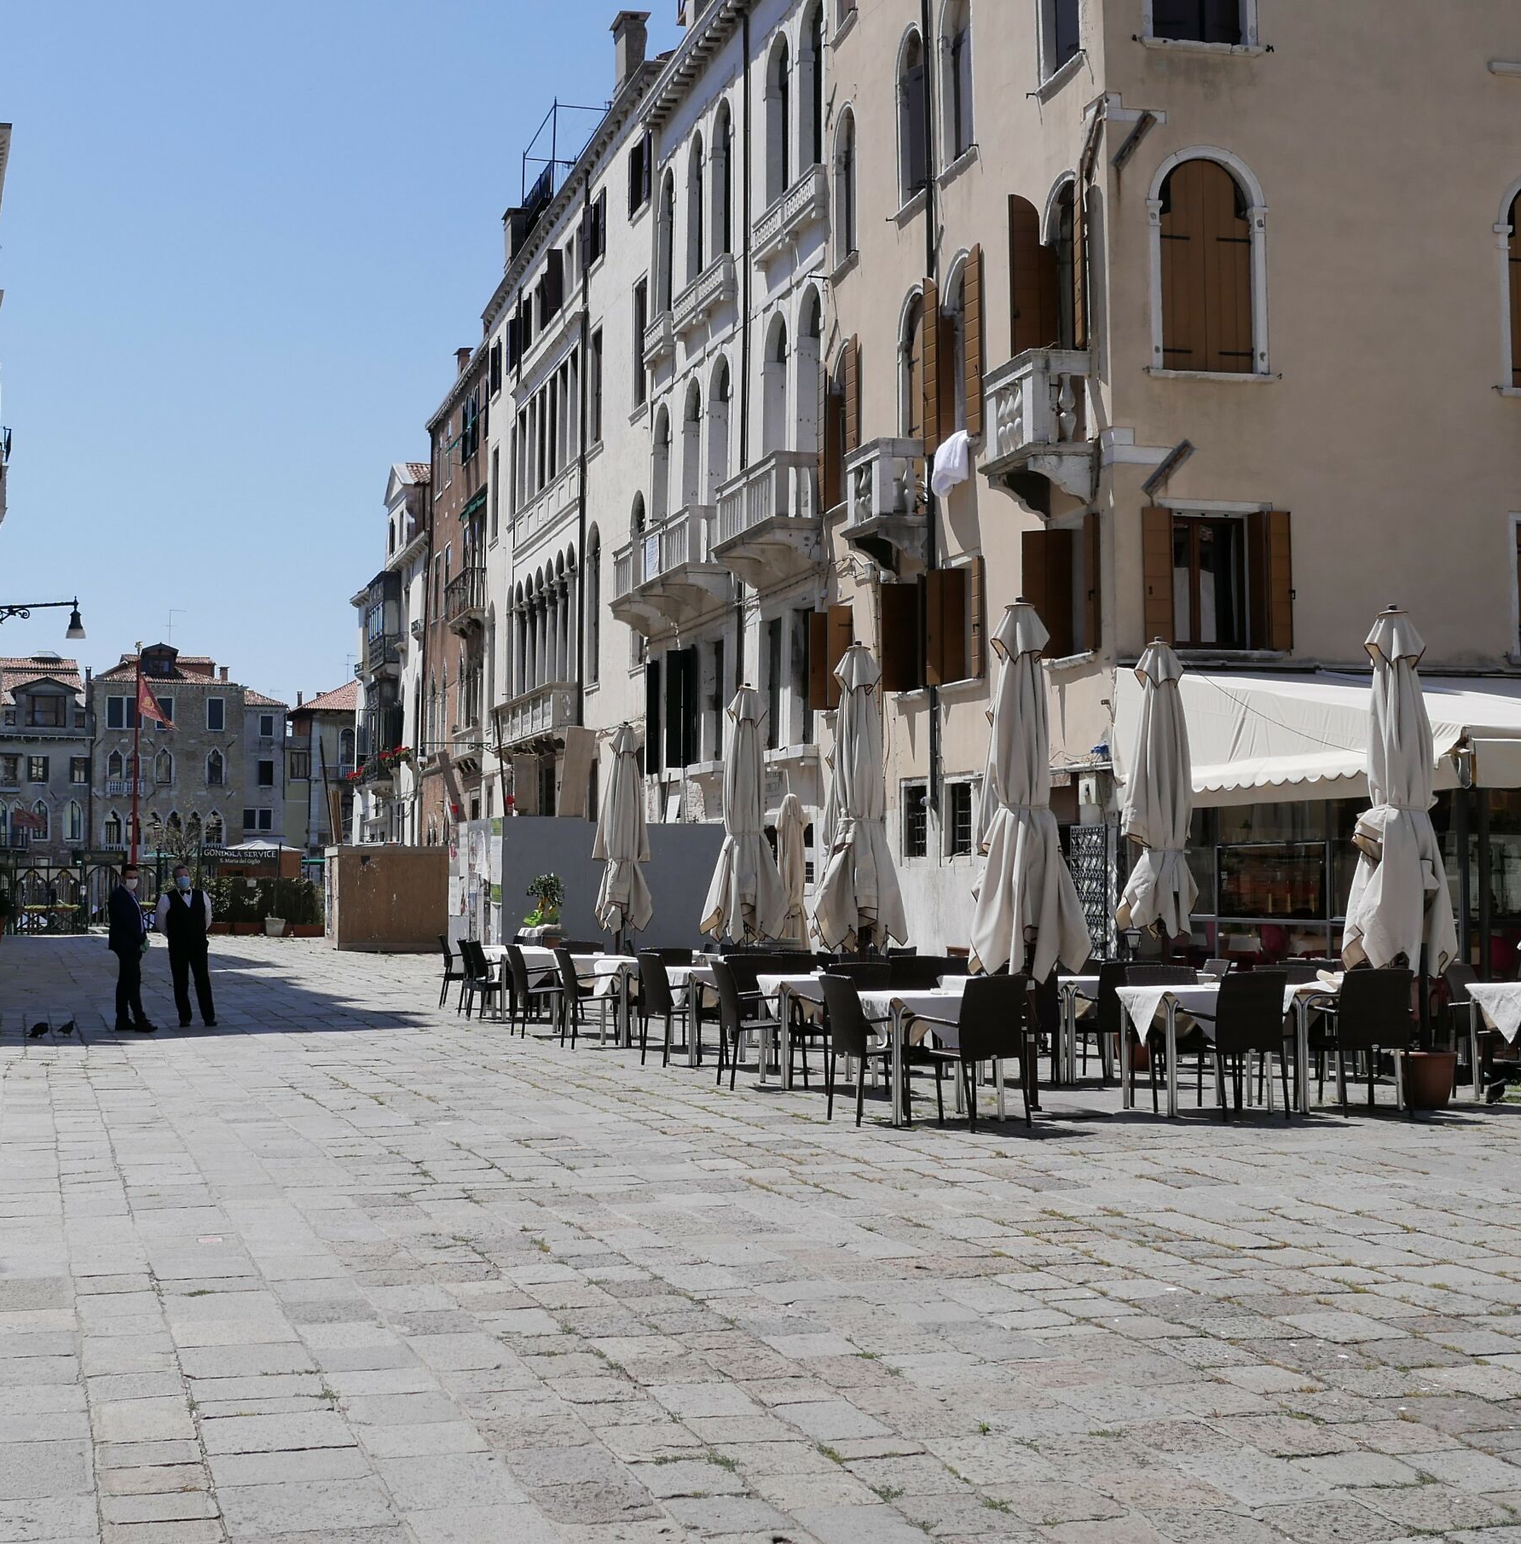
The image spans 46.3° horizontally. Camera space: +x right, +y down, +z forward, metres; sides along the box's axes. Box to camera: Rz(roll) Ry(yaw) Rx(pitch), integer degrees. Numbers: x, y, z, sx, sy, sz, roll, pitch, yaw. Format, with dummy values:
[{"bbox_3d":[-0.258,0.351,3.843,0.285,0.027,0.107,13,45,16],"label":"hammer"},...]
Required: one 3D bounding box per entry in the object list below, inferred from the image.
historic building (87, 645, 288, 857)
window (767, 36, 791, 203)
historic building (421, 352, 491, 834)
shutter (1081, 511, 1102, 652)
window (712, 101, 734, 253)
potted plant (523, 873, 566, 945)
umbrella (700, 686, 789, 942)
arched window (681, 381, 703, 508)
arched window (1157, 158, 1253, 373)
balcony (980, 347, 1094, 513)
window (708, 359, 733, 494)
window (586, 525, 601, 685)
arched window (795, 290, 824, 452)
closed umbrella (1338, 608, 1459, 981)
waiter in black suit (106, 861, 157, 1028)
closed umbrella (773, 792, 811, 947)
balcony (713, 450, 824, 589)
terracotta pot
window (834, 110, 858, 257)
[{"bbox_3d":[-37.682,0.942,121.178,13.075,18.150,12.000,0,-4,-5],"label":"historic building"},{"bbox_3d":[0.376,-10.024,27.631,0.300,2.828,1.168,1,-4,-19],"label":"window"},{"bbox_3d":[-3.822,-3.676,56.625,12.000,17.703,10.116,1,-4,-20],"label":"historic building"},{"bbox_3d":[3.335,-1.914,17.870,0.100,1.420,0.400,2,-4,-20],"label":"shutter"},{"bbox_3d":[-0.646,-9.933,30.074,0.300,2.900,1.180,2,-4,-20],"label":"window"},{"bbox_3d":[-2.865,1.818,23.500,0.500,0.950,0.500,2,-4,-20],"label":"potted plant"},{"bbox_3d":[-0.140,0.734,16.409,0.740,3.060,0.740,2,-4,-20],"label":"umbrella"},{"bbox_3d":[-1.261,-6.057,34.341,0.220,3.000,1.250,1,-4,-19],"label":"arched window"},{"bbox_3d":[4.965,-5.653,19.886,1.060,2.430,0.090,1,-4,-9],"label":"arched window"},{"bbox_3d":[2.890,-3.479,18.651,0.720,1.540,1.166,1,-4,-19],"label":"balcony"},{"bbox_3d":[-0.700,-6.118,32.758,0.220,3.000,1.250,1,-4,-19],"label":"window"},{"bbox_3d":[-3.515,-3.536,37.536,0.300,3.350,1.200,2,-4,-20],"label":"window"},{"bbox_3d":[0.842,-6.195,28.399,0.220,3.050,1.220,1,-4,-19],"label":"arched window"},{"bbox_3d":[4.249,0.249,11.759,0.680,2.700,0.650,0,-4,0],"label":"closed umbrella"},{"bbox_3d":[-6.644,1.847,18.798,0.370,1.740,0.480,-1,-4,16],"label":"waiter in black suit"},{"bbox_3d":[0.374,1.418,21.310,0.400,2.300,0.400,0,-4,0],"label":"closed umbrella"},{"bbox_3d":[0.069,-3.731,26.758,0.710,1.514,2.836,1,-4,-19],"label":"balcony"},{"bbox_3d":[4.322,1.991,11.592,0.385,0.380,0.385,0,-4,0],"label":"terracotta pot"},{"bbox_3d":[1.254,-8.231,24.911,0.250,2.120,0.875,1,-4,-19],"label":"window"}]

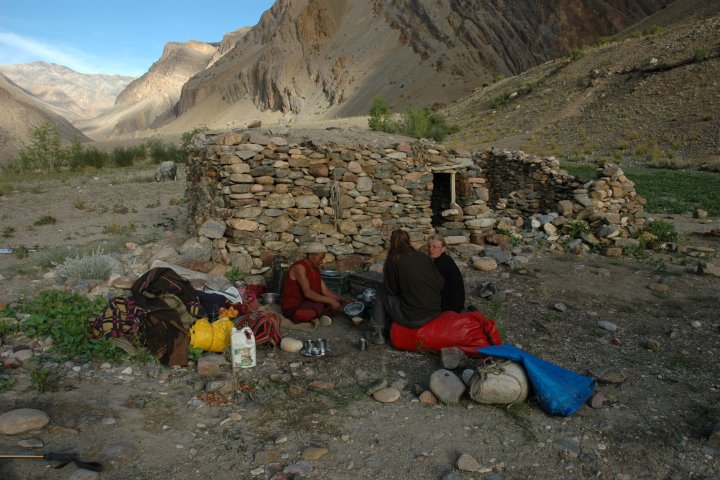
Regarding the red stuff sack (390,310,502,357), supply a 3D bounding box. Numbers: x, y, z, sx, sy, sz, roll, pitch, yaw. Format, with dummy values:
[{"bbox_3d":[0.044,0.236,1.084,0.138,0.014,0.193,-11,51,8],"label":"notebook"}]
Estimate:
[{"bbox_3d":[0.750,0.773,4.662,0.940,0.270,0.440,0,10,3],"label":"red stuff sack"}]

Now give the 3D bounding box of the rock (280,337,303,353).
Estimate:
[{"bbox_3d":[-0.547,0.839,4.314,0.175,0.100,0.130,-1,10,-7],"label":"rock"}]

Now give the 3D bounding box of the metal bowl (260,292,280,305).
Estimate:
[{"bbox_3d":[-0.912,0.601,5.500,0.205,0.085,0.205,-2,10,-10],"label":"metal bowl"}]

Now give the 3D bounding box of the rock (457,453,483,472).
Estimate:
[{"bbox_3d":[0.556,1.129,2.741,0.125,0.070,0.095,2,10,12],"label":"rock"}]

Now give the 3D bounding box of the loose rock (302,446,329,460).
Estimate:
[{"bbox_3d":[-0.234,1.128,2.839,0.135,0.040,0.080,-1,10,-5],"label":"loose rock"}]

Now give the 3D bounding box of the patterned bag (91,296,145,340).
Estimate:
[{"bbox_3d":[-2.124,0.721,4.903,0.460,0.290,0.330,-3,11,-19],"label":"patterned bag"}]

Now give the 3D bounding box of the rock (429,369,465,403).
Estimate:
[{"bbox_3d":[0.561,0.937,3.465,0.215,0.200,0.170,2,10,10],"label":"rock"}]

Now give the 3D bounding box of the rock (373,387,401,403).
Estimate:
[{"bbox_3d":[0.173,0.995,3.466,0.170,0.085,0.120,1,10,3],"label":"rock"}]

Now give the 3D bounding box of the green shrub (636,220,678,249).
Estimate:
[{"bbox_3d":[5.074,-0.111,9.248,0.640,0.430,0.550,6,11,29],"label":"green shrub"}]

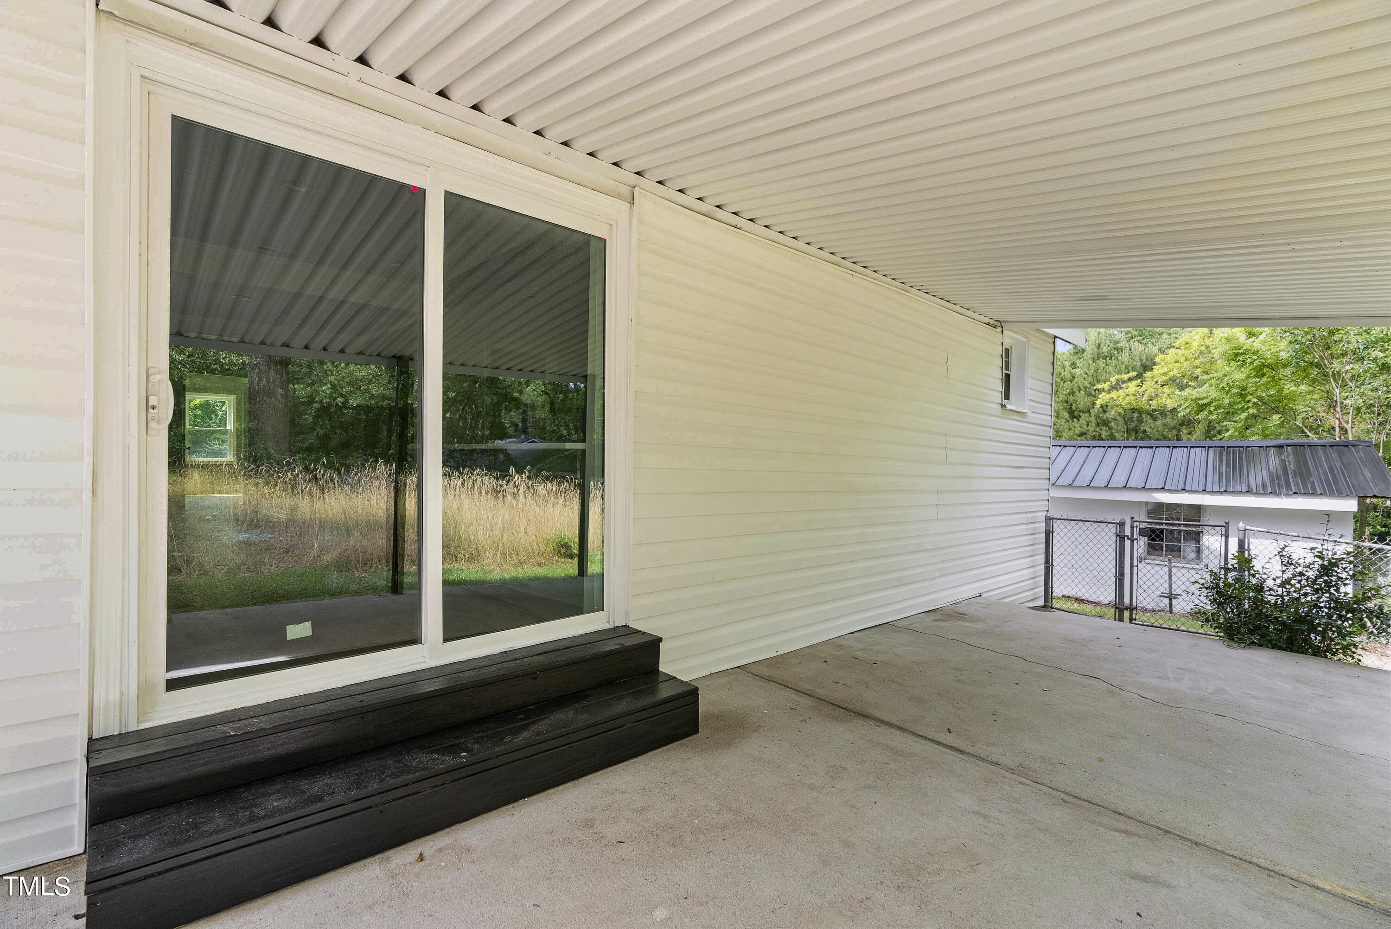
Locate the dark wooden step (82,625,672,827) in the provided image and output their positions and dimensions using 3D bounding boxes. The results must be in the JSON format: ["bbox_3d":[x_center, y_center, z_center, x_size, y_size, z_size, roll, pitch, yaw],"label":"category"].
[{"bbox_3d":[-0.976,0.890,2.380,1.926,0.154,0.277,1,0,-42],"label":"dark wooden step"}]

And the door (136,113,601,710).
[{"bbox_3d":[-1.063,-0.187,2.496,1.725,1.946,0.102,1,0,-42],"label":"door"}]

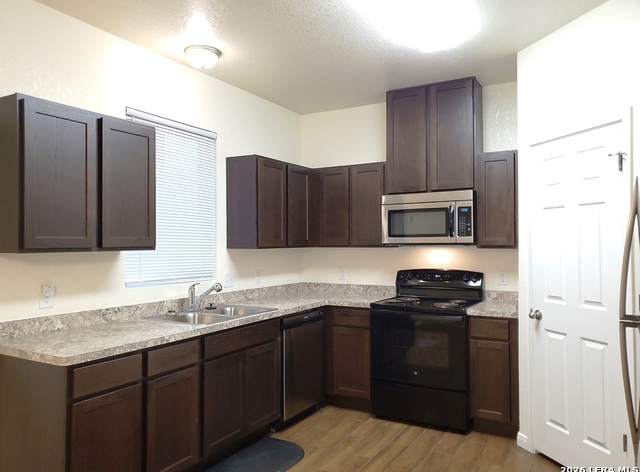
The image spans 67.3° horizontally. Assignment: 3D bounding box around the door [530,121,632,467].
[{"bbox_3d":[1.531,0.409,2.888,0.045,2.030,0.710,0,-1,-15],"label":"door"}]

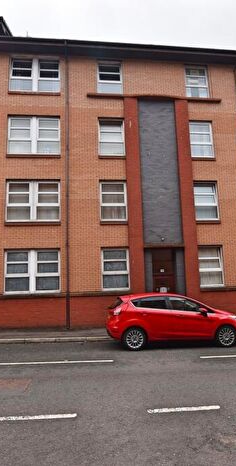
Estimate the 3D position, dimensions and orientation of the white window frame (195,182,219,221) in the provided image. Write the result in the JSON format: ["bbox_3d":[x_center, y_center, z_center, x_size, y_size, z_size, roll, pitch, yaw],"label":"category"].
[{"bbox_3d":[3.786,-1.341,12.543,1.046,1.689,0.120,-1,-9,-7],"label":"white window frame"}]

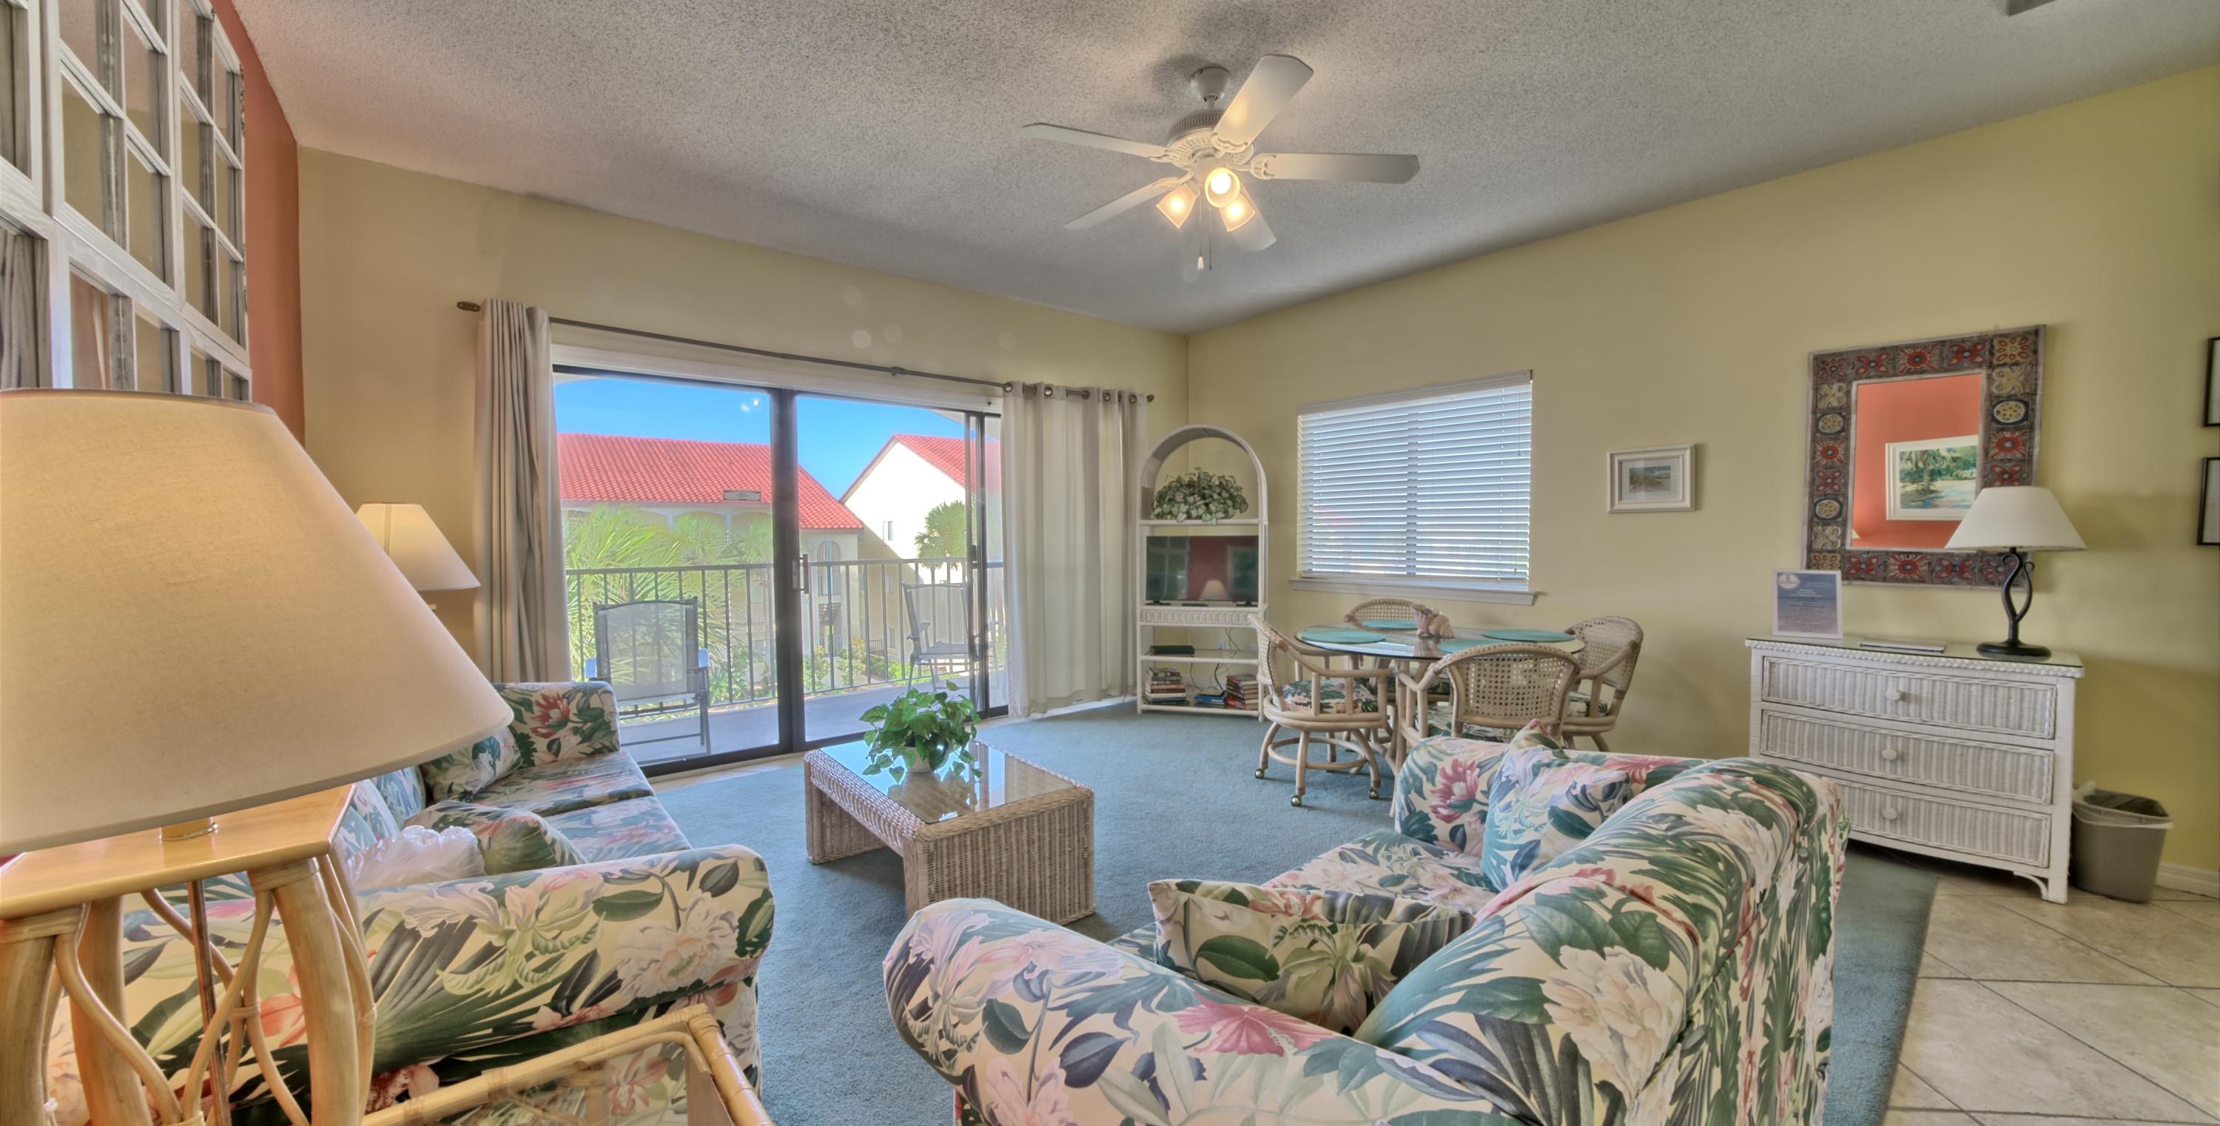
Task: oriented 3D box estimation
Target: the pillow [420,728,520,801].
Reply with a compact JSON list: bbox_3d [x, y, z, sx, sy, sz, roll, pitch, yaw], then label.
[{"bbox_3d":[-1.988,0.526,2.222,0.160,0.370,0.410,-15,-1,15],"label":"pillow"}]

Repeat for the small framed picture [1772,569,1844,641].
[{"bbox_3d":[3.040,0.175,3.211,0.235,0.295,0.040,1,-3,25],"label":"small framed picture"}]

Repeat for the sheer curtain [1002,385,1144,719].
[{"bbox_3d":[-0.217,-0.108,5.223,1.220,2.180,0.110,-3,4,-39],"label":"sheer curtain"}]

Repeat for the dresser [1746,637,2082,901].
[{"bbox_3d":[3.039,0.706,2.854,0.410,0.775,0.830,-3,4,-39],"label":"dresser"}]

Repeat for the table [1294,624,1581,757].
[{"bbox_3d":[1.460,0.709,3.387,1.200,0.730,1.200,0,3,6],"label":"table"}]

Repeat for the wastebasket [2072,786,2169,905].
[{"bbox_3d":[3.530,0.995,2.607,0.290,0.310,0.215,-2,3,-40],"label":"wastebasket"}]

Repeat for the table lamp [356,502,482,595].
[{"bbox_3d":[-2.478,0.200,2.562,0.470,0.800,0.470,-3,4,-39],"label":"table lamp"}]

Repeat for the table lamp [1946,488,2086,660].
[{"bbox_3d":[3.225,0.028,2.649,0.318,0.605,0.318,-3,4,-39],"label":"table lamp"}]

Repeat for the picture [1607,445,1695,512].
[{"bbox_3d":[2.638,-0.405,3.617,0.030,0.312,0.355,-3,4,-39],"label":"picture"}]

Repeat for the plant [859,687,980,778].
[{"bbox_3d":[-0.654,0.589,2.607,0.410,0.320,0.400,0,2,0],"label":"plant"}]

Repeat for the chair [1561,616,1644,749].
[{"bbox_3d":[1.966,0.657,3.369,0.610,0.830,0.570,0,3,6],"label":"chair"}]

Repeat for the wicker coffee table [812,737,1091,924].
[{"bbox_3d":[-0.595,0.924,2.579,0.610,0.400,1.010,-2,4,-37],"label":"wicker coffee table"}]

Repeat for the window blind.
[{"bbox_3d":[1.883,-0.495,4.764,0.060,1.210,1.520,-2,3,-41],"label":"window blind"}]

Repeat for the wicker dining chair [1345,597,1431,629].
[{"bbox_3d":[1.647,0.656,4.162,0.580,0.850,0.600,0,2,6],"label":"wicker dining chair"}]

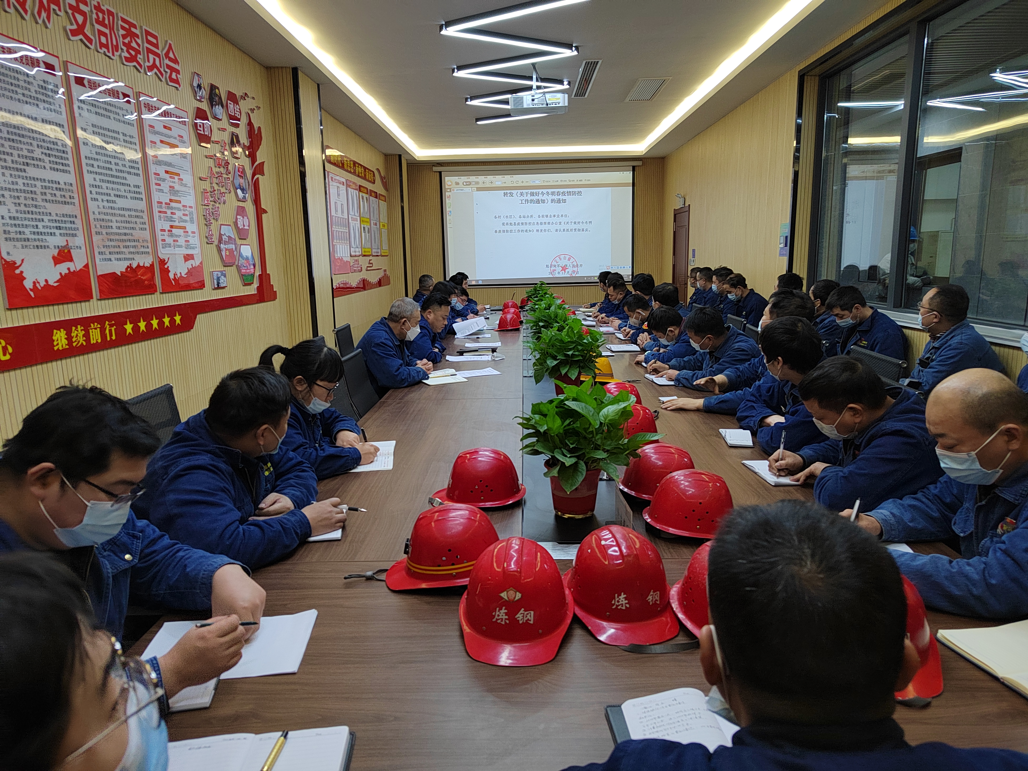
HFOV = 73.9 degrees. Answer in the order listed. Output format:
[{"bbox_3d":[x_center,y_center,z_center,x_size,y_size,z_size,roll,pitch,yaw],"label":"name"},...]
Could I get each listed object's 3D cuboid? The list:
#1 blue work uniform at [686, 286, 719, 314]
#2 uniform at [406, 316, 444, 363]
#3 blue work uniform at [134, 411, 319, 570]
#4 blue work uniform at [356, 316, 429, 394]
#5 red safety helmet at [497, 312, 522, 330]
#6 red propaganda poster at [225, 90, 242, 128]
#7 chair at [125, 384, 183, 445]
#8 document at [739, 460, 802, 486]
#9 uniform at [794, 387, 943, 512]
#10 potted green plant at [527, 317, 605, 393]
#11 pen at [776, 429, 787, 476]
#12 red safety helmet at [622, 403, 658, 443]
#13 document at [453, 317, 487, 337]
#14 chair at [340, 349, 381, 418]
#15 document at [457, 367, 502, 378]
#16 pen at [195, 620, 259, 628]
[{"bbox_3d":[2.058,-0.739,7.367,0.460,0.600,0.500,-2,11,-2],"label":"blue work uniform"},{"bbox_3d":[-0.727,-0.185,4.719,0.520,0.580,0.540,0,11,4],"label":"uniform"},{"bbox_3d":[-0.752,0.331,1.843,0.560,0.560,0.560,-1,11,1],"label":"blue work uniform"},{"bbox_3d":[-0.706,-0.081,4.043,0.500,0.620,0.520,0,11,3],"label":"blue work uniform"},{"bbox_3d":[-0.049,-0.635,6.599,0.285,0.165,0.222,-2,11,-5],"label":"red safety helmet"},{"bbox_3d":[-1.890,-1.854,4.590,0.022,0.228,0.255,-1,11,1],"label":"red propaganda poster"},{"bbox_3d":[-0.894,0.545,2.224,0.600,1.020,0.560,-1,11,1],"label":"chair"},{"bbox_3d":[0.826,0.271,2.180,0.120,0.015,0.245,0,11,5],"label":"document"},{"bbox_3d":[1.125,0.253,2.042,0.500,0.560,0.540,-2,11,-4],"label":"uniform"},{"bbox_3d":[0.267,-0.150,3.488,0.400,0.410,0.400,-1,11,1],"label":"potted green plant"},{"bbox_3d":[0.820,0.212,2.102,0.011,0.148,0.011,9,-6,-1],"label":"pen"},{"bbox_3d":[0.437,0.141,2.441,0.275,0.155,0.215,-1,11,-1],"label":"red safety helmet"},{"bbox_3d":[-0.395,-0.540,6.224,0.290,0.020,0.210,-18,35,-6],"label":"document"},{"bbox_3d":[-0.611,0.298,3.709,0.580,0.950,0.540,-1,11,1],"label":"chair"},{"bbox_3d":[-0.246,-0.076,4.137,0.297,0.010,0.210,-6,12,-22],"label":"document"},{"bbox_3d":[-0.478,0.401,1.146,0.011,0.011,0.140,4,-14,26],"label":"pen"}]

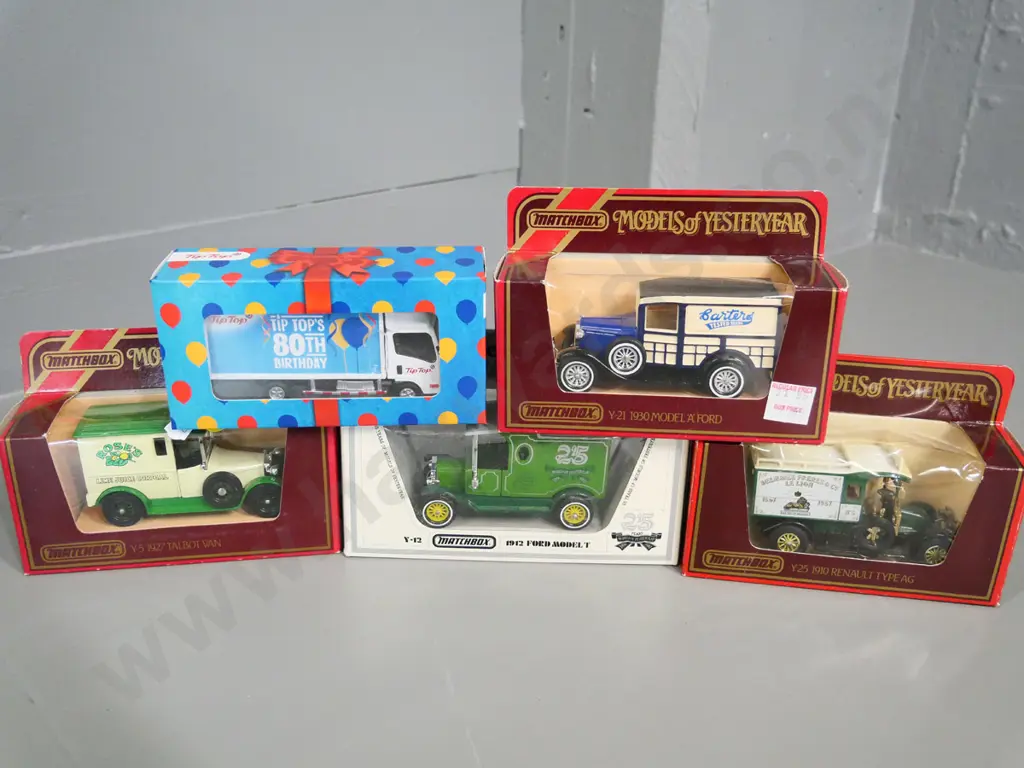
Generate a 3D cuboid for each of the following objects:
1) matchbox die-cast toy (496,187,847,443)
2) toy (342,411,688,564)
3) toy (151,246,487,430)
[{"bbox_3d":[0.069,-0.033,0.460,0.147,0.103,0.049,2,23,5],"label":"matchbox die-cast toy"},{"bbox_3d":[0.001,0.030,0.502,0.165,0.104,0.049,2,22,0],"label":"toy"},{"bbox_3d":[-0.085,-0.022,0.475,0.145,0.071,0.048,-1,25,-3],"label":"toy"}]

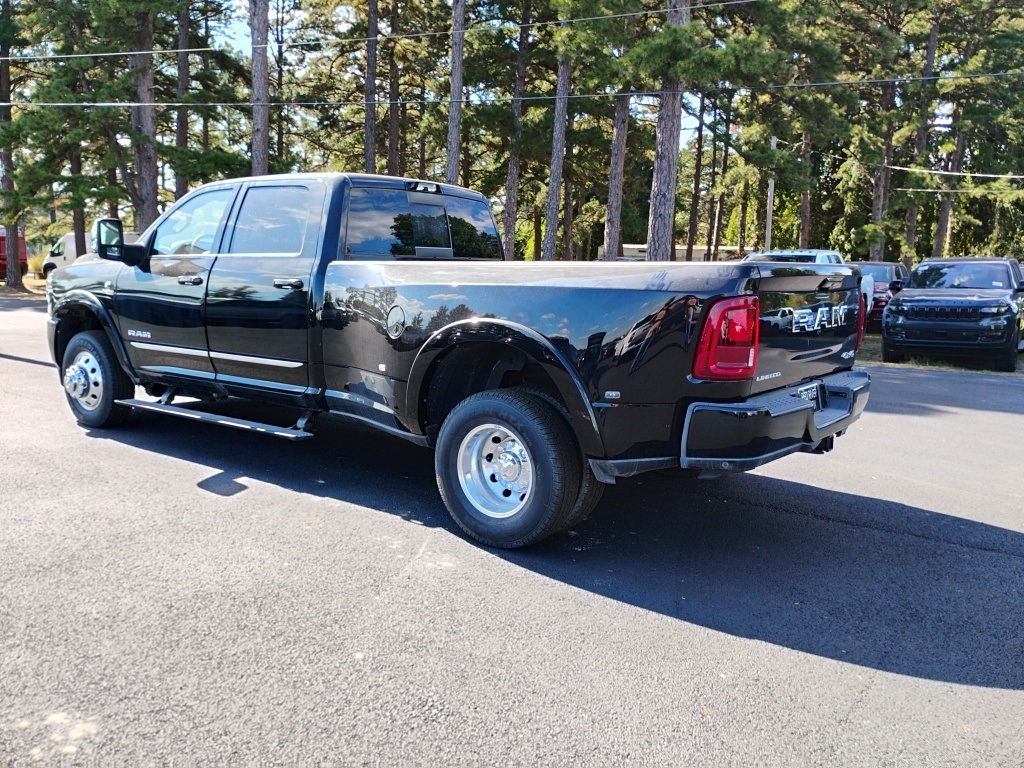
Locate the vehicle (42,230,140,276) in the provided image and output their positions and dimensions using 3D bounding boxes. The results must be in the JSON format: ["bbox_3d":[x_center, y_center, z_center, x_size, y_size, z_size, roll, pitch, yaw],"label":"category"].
[{"bbox_3d":[-23.078,-6.895,45.089,5.650,2.550,2.080,5,9,29],"label":"vehicle"}]

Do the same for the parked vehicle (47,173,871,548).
[{"bbox_3d":[-0.988,-0.490,5.961,6.620,1.960,2.460,7,10,36],"label":"parked vehicle"}]

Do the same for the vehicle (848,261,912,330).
[{"bbox_3d":[10.613,-2.546,23.821,2.020,1.850,5.400,7,10,36],"label":"vehicle"}]

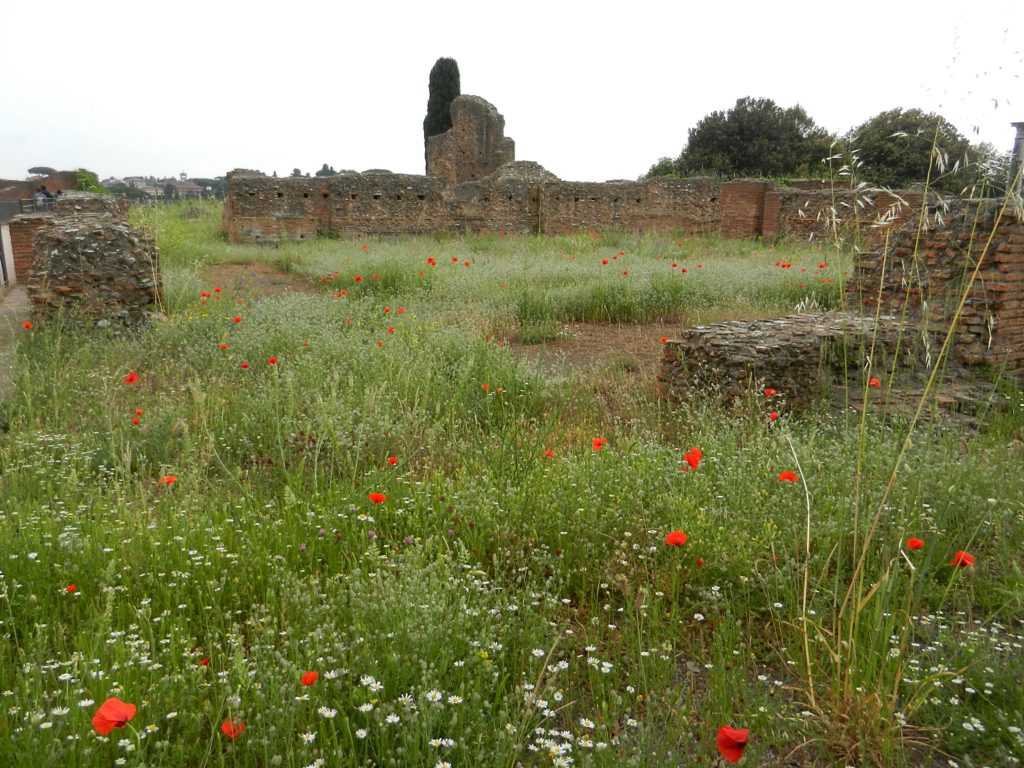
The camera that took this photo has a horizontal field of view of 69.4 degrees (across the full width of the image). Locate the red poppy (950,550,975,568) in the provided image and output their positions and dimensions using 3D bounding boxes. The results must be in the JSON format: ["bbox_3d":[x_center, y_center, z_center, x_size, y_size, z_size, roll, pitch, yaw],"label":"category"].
[{"bbox_3d":[1.462,0.570,2.400,0.072,0.042,0.068,0,14,0],"label":"red poppy"}]

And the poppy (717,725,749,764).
[{"bbox_3d":[0.453,0.741,1.520,0.060,0.064,0.060,-10,17,-36],"label":"poppy"}]

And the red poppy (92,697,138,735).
[{"bbox_3d":[-0.806,0.672,1.500,0.070,0.057,0.080,-10,17,-36],"label":"red poppy"}]

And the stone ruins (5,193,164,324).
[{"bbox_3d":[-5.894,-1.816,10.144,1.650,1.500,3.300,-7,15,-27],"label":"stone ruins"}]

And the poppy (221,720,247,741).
[{"bbox_3d":[-0.621,0.771,1.650,0.055,0.040,0.050,0,14,0],"label":"poppy"}]

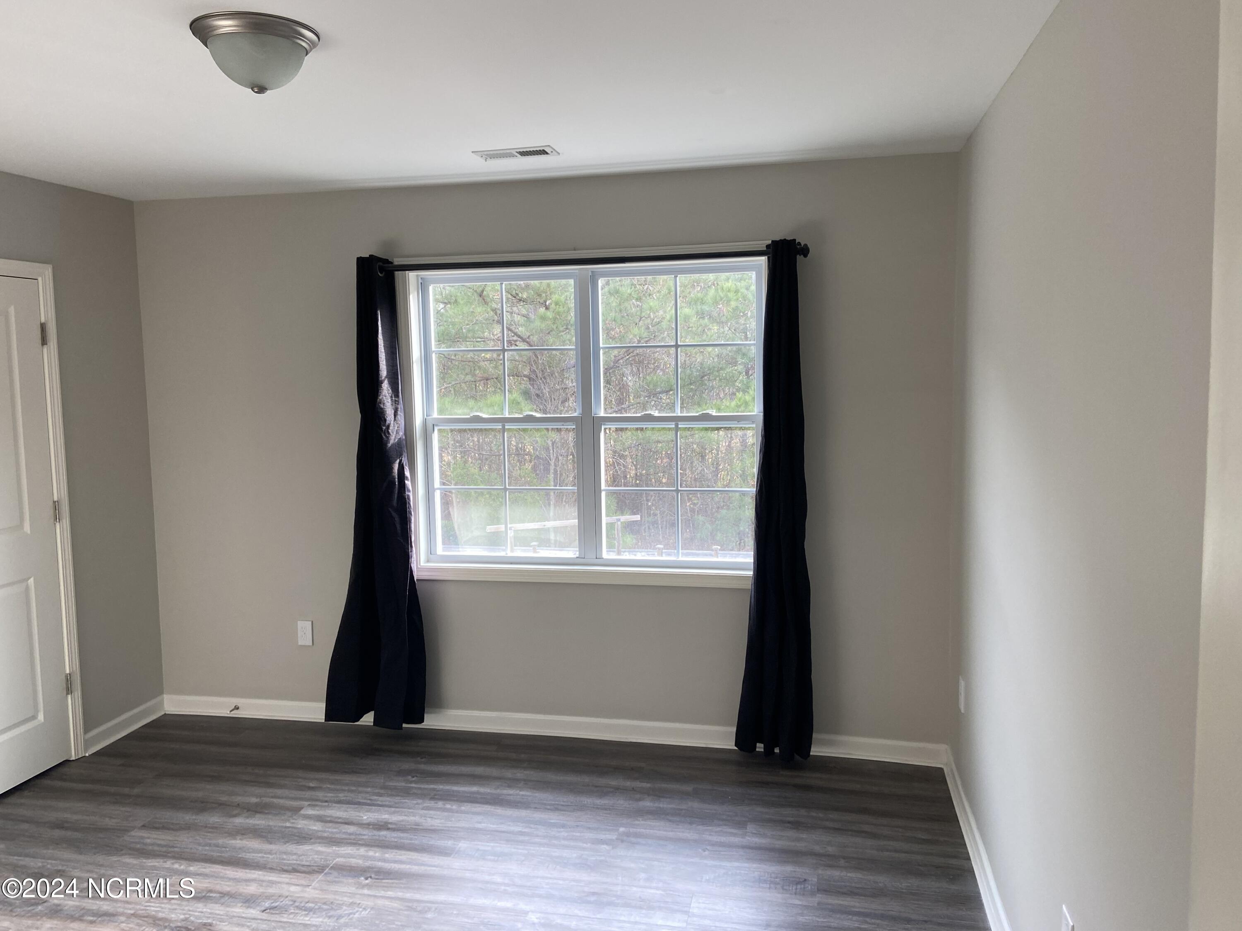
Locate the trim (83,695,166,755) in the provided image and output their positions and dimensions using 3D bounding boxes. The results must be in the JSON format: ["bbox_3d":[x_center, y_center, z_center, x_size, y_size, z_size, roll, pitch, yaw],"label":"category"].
[{"bbox_3d":[-2.275,1.191,4.292,0.020,0.098,0.511,0,5,12],"label":"trim"}]

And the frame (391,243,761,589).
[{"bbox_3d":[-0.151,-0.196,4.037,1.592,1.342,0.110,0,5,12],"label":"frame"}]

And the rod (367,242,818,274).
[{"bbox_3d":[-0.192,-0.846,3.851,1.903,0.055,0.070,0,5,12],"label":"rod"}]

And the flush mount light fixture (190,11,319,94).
[{"bbox_3d":[-0.885,-0.982,2.271,0.295,0.142,0.295,0,5,12],"label":"flush mount light fixture"}]

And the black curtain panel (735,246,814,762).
[{"bbox_3d":[0.620,0.162,3.764,0.310,2.103,0.170,0,5,12],"label":"black curtain panel"}]

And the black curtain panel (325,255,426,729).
[{"bbox_3d":[-1.107,0.142,4.127,0.451,2.093,0.180,0,5,12],"label":"black curtain panel"}]

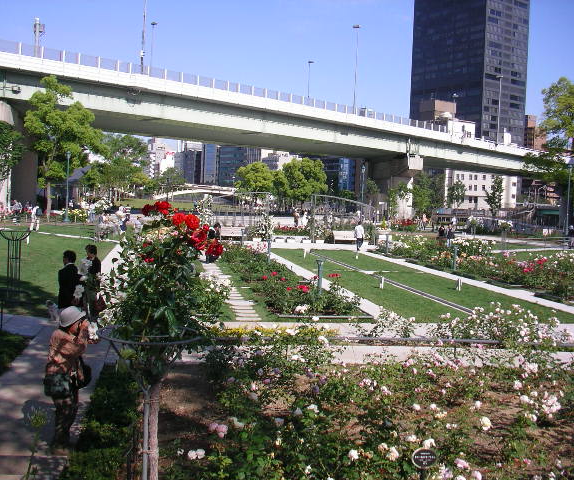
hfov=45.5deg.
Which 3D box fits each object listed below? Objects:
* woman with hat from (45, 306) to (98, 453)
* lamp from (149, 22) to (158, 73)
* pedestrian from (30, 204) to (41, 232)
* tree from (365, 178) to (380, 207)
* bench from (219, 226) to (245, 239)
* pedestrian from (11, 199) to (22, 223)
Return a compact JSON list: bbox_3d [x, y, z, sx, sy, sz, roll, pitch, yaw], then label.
[{"bbox_3d":[-2.400,1.544,7.600,0.580,1.600,0.520,1,4,-21],"label":"woman with hat"},{"bbox_3d":[-16.779,-22.203,86.267,0.400,10.300,1.200,-1,4,-43],"label":"lamp"},{"bbox_3d":[-16.360,-1.464,44.500,0.480,1.660,0.500,3,4,12],"label":"pedestrian"},{"bbox_3d":[10.264,-4.478,82.150,1.800,5.800,1.800,2,3,0],"label":"tree"},{"bbox_3d":[-3.567,-0.423,45.022,1.650,0.840,0.600,2,3,-7],"label":"bench"},{"bbox_3d":[-18.980,-1.965,48.000,0.500,1.600,0.450,0,4,-30],"label":"pedestrian"}]

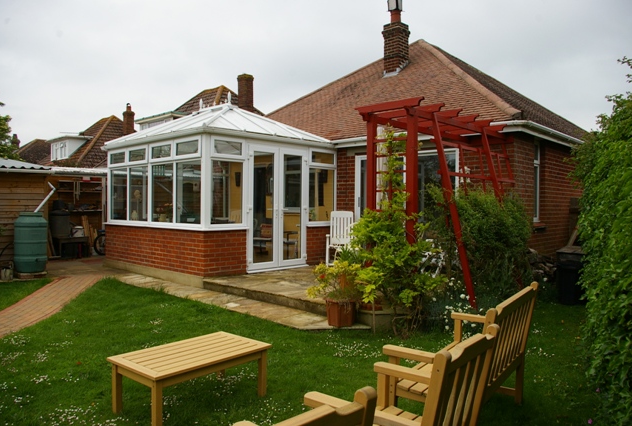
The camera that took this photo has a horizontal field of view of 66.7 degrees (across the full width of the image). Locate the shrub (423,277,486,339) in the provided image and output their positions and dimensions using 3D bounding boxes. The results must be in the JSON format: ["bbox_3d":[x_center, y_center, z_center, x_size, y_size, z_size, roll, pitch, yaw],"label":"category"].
[{"bbox_3d":[1.596,1.005,5.450,0.750,0.620,0.650,0,1,0],"label":"shrub"}]

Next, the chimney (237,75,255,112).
[{"bbox_3d":[-2.883,-4.936,19.700,0.520,1.500,0.520,1,1,43],"label":"chimney"}]

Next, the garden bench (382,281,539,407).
[{"bbox_3d":[0.997,0.946,3.132,0.652,0.919,1.180,1,1,35],"label":"garden bench"}]

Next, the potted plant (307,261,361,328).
[{"bbox_3d":[0.206,0.878,5.330,0.570,0.700,0.520,0,1,0],"label":"potted plant"}]

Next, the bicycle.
[{"bbox_3d":[-4.930,0.589,12.300,1.500,0.920,0.550,-1,1,-37],"label":"bicycle"}]

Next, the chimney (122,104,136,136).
[{"bbox_3d":[-10.742,-5.437,27.600,0.520,1.850,0.520,1,1,43],"label":"chimney"}]

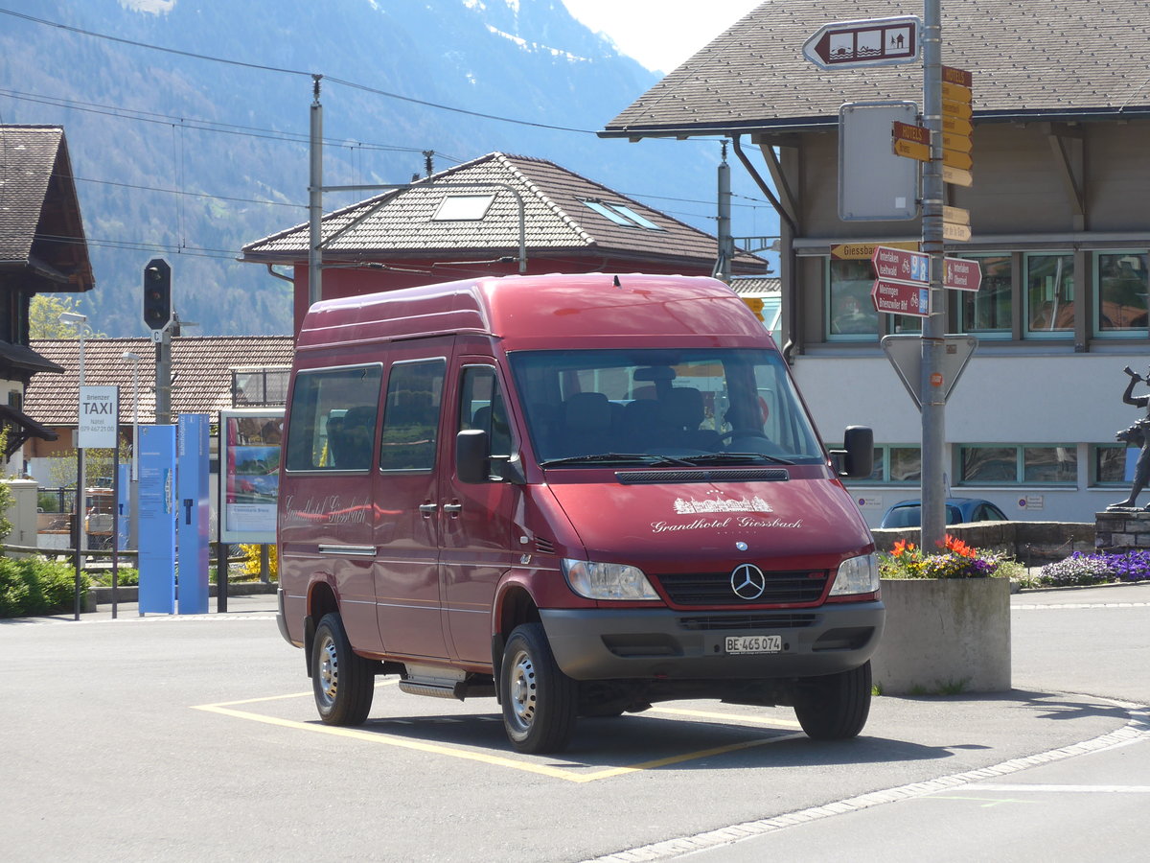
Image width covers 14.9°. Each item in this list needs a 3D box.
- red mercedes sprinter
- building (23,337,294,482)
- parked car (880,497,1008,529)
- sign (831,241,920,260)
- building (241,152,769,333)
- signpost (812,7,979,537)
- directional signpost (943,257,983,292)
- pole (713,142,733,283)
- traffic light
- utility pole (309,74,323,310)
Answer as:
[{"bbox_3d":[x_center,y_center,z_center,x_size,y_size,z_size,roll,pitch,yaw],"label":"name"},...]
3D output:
[{"bbox_3d":[-0.038,0.374,24.606,2.010,2.620,5.420,-1,0,-20],"label":"red mercedes sprinter"},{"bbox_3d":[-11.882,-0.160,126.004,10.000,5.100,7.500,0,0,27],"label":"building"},{"bbox_3d":[5.850,1.729,67.390,1.660,1.440,3.850,0,0,20],"label":"parked car"},{"bbox_3d":[2.000,-1.199,29.100,0.680,0.105,0.030,0,0,28],"label":"sign"},{"bbox_3d":[-1.364,-2.308,111.332,9.300,9.100,14.200,0,0,21],"label":"building"},{"bbox_3d":[2.136,-1.051,28.700,1.120,3.700,0.800,0,0,12],"label":"signpost"},{"bbox_3d":[2.588,-1.043,29.200,0.030,0.200,0.750,0,0,18],"label":"directional signpost"},{"bbox_3d":[3.364,-2.178,99.017,0.260,8.780,0.260,0,0,21],"label":"pole"},{"bbox_3d":[-7.154,-2.352,75.000,0.490,1.240,0.300,0,0,18],"label":"traffic light"},{"bbox_3d":[-4.960,-2.355,84.018,0.240,8.930,0.240,0,0,21],"label":"utility pole"}]

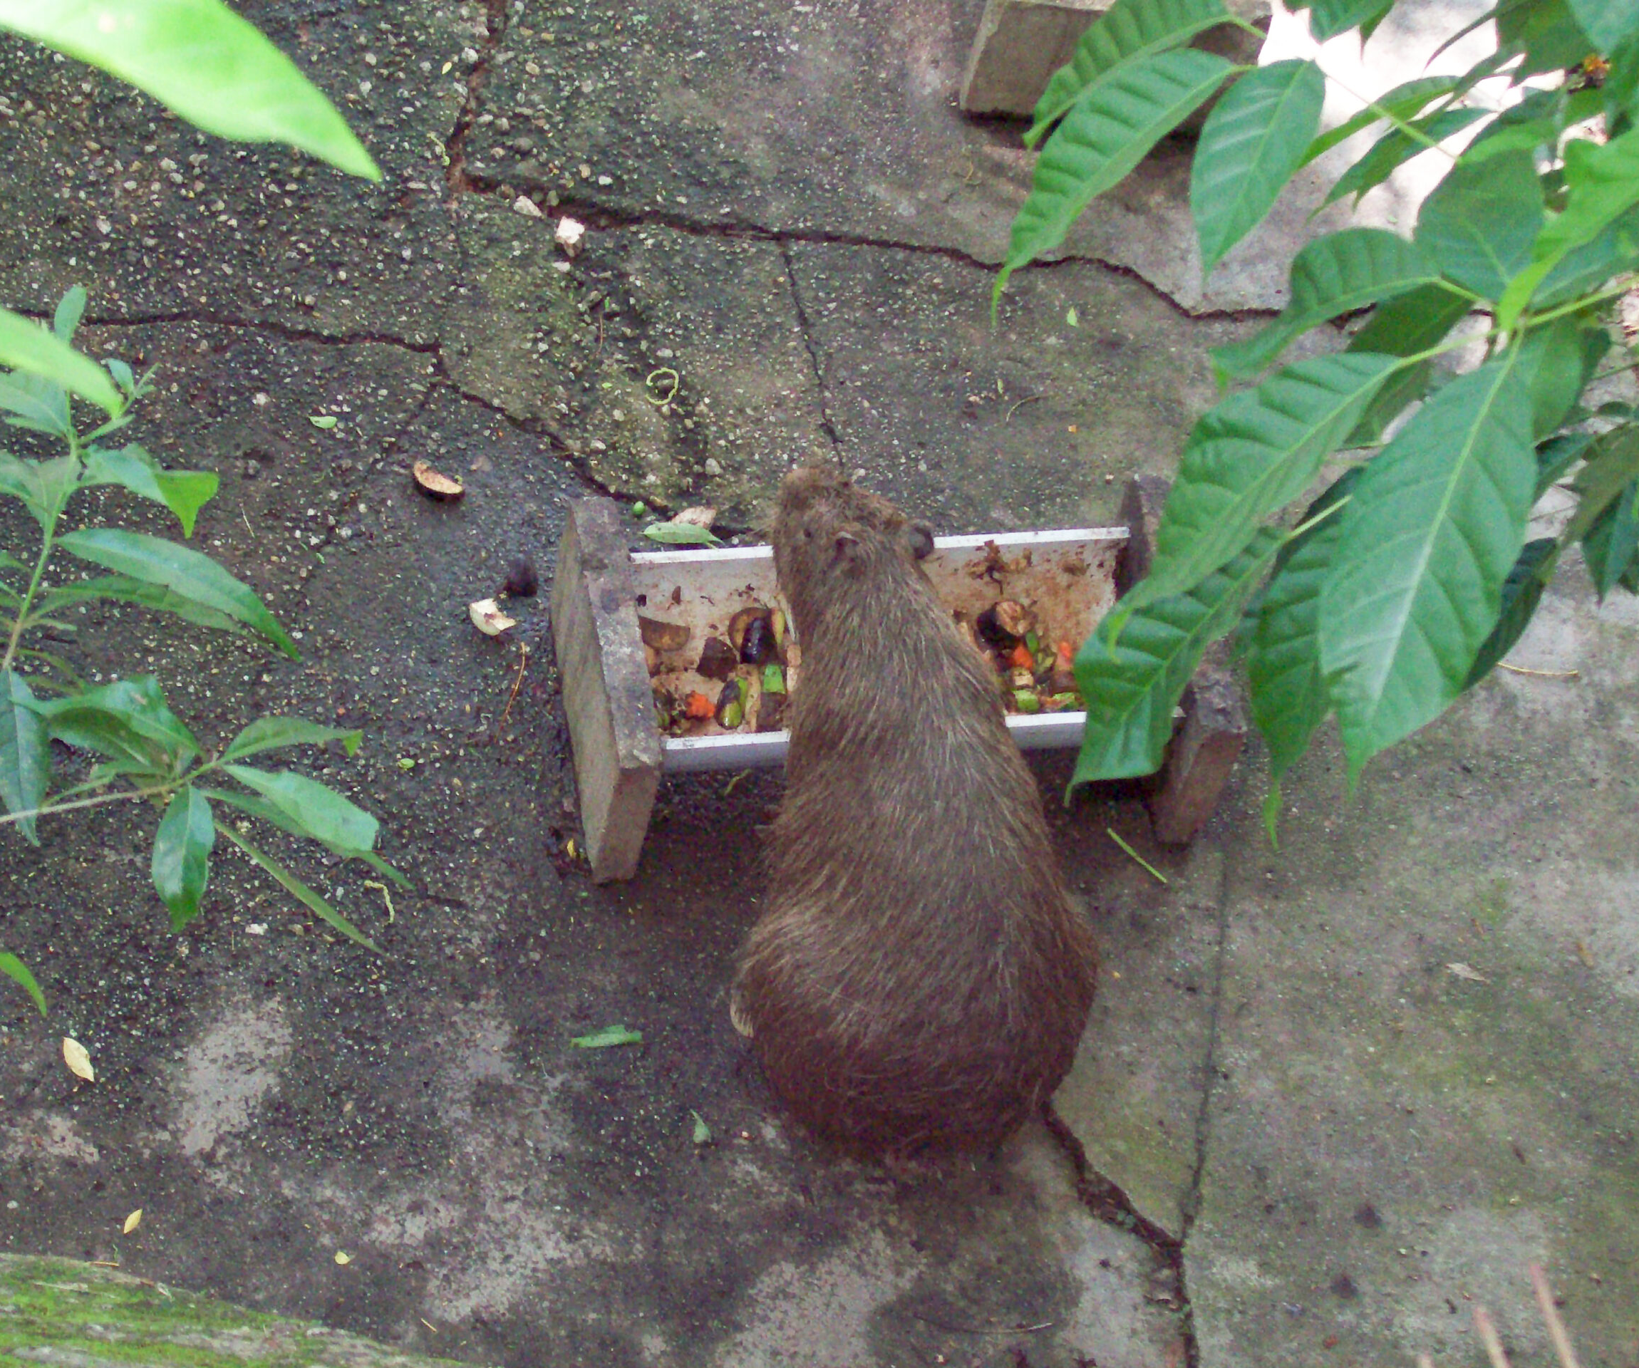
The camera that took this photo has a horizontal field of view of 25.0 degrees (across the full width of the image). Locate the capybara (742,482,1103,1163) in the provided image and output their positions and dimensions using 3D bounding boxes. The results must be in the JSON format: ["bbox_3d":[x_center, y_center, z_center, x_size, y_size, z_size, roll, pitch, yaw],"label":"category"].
[{"bbox_3d":[0.088,0.119,4.489,0.434,0.482,0.869,-3,57,-13],"label":"capybara"}]

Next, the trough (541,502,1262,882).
[{"bbox_3d":[0.087,-0.012,4.693,0.786,0.257,0.400,-3,57,-14],"label":"trough"}]

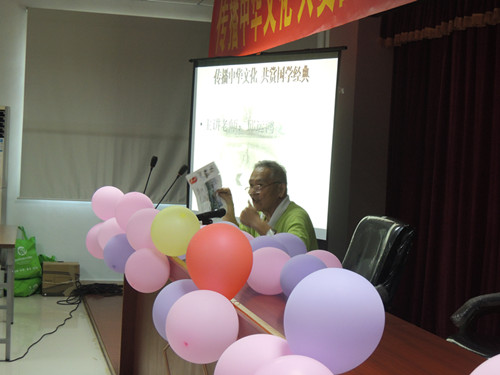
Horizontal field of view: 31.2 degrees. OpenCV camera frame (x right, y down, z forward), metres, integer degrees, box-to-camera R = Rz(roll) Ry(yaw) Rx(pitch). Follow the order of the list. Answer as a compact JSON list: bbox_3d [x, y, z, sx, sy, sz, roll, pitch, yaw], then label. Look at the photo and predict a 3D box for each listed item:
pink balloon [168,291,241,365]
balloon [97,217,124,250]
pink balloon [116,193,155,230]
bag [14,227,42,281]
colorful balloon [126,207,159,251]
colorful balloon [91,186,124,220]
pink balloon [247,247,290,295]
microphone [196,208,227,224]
[{"bbox_3d":[-0.137,0.406,2.600,0.212,0.220,0.212,2,2,-13],"label":"pink balloon"},{"bbox_3d":[-0.766,0.282,5.100,0.211,0.219,0.211,2,2,-13],"label":"balloon"},{"bbox_3d":[-0.620,0.134,4.850,0.214,0.222,0.214,2,2,-13],"label":"pink balloon"},{"bbox_3d":[-2.056,0.632,8.200,0.330,0.540,0.200,2,2,-13],"label":"bag"},{"bbox_3d":[-0.466,0.202,4.150,0.211,0.219,0.211,2,2,-13],"label":"colorful balloon"},{"bbox_3d":[-0.837,0.095,5.300,0.204,0.212,0.204,2,2,-13],"label":"colorful balloon"},{"bbox_3d":[0.073,0.322,3.450,0.181,0.188,0.181,2,2,-13],"label":"pink balloon"},{"bbox_3d":[-0.215,0.151,4.650,0.200,0.070,0.055,-16,5,-7],"label":"microphone"}]

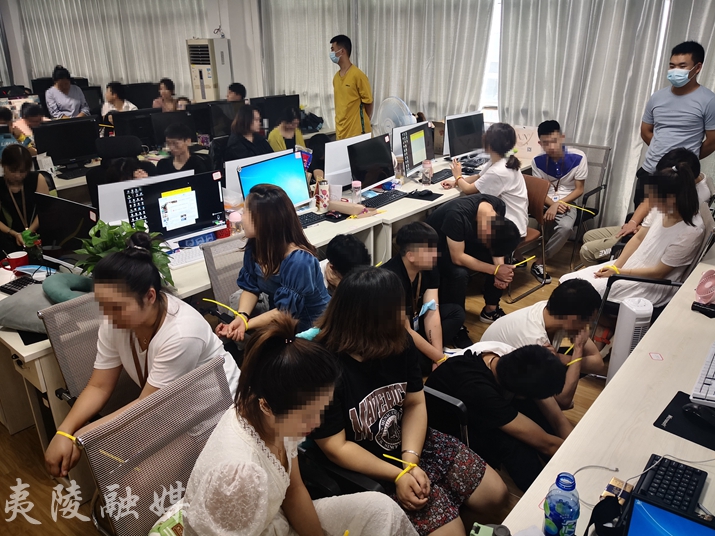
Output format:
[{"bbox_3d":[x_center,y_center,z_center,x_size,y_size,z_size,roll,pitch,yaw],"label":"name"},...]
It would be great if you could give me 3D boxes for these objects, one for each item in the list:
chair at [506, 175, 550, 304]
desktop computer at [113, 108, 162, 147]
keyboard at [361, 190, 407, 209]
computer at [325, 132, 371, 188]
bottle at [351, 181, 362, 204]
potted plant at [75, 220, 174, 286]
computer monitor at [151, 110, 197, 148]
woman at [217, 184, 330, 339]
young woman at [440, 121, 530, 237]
[{"bbox_3d":[1.119,-0.237,4.213,0.530,0.820,0.470,-17,27,-34],"label":"chair"},{"bbox_3d":[-2.350,-1.491,6.055,0.510,0.420,0.180,-16,26,-33],"label":"desktop computer"},{"bbox_3d":[0.198,-0.491,3.946,0.150,0.028,0.440,13,25,32],"label":"keyboard"},{"bbox_3d":[-0.080,-0.739,4.071,0.170,0.400,0.540,14,27,33],"label":"computer"},{"bbox_3d":[-0.009,-0.532,3.887,0.065,0.160,0.065,-1,22,0],"label":"bottle"},{"bbox_3d":[-1.013,-0.073,2.403,0.370,0.320,0.380,18,29,37],"label":"potted plant"},{"bbox_3d":[-1.969,-1.459,5.986,0.180,0.420,0.520,17,28,38],"label":"computer monitor"},{"bbox_3d":[-0.316,0.257,2.437,0.500,1.250,0.700,13,26,32],"label":"woman"},{"bbox_3d":[0.965,-0.431,4.130,0.750,1.240,0.480,5,22,15],"label":"young woman"}]

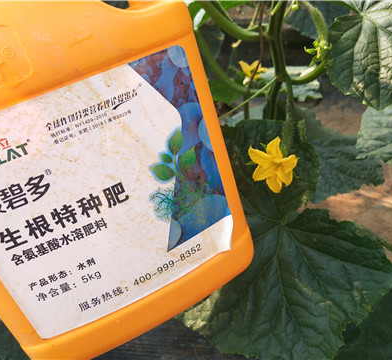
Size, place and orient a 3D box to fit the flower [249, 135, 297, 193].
[{"bbox_3d":[0.071,-0.014,0.385,0.046,0.051,0.030,1,5,21],"label":"flower"}]

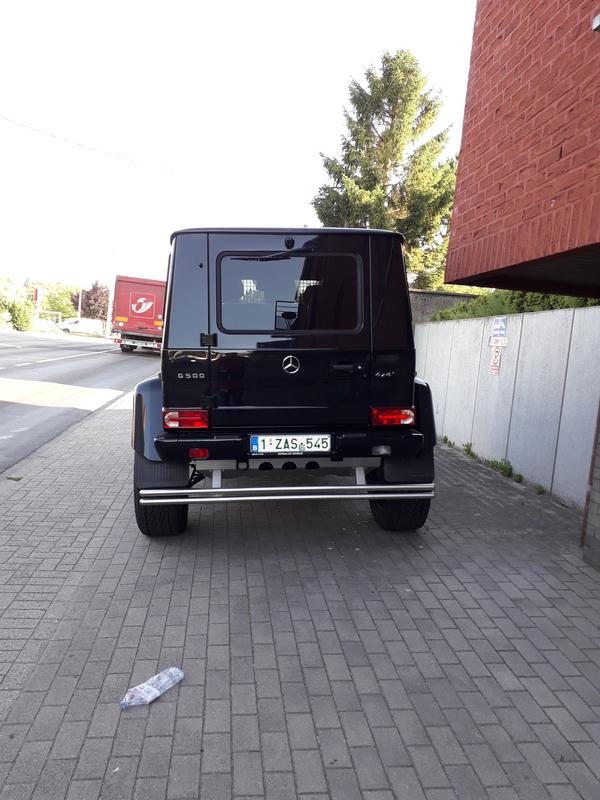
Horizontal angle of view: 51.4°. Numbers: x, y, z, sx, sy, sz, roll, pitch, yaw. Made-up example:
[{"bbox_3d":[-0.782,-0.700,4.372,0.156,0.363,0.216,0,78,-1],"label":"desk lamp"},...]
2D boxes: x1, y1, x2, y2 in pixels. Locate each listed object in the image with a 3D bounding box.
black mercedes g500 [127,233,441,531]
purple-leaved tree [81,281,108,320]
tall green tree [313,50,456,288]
[{"bbox_3d":[-0.247,-0.189,6.204,2.100,2.210,4.550,0,5,-5],"label":"black mercedes g500"},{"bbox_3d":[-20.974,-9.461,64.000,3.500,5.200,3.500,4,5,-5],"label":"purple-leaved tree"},{"bbox_3d":[3.083,-6.635,22.500,5.300,12.000,5.300,4,5,-5],"label":"tall green tree"}]

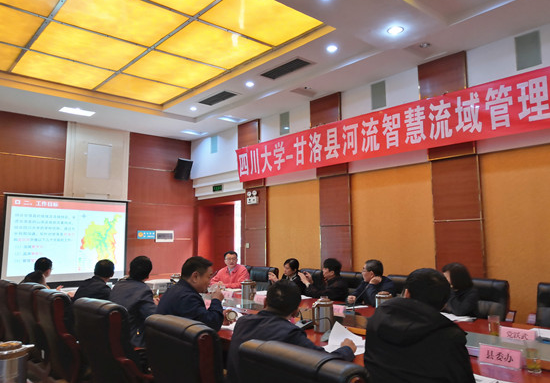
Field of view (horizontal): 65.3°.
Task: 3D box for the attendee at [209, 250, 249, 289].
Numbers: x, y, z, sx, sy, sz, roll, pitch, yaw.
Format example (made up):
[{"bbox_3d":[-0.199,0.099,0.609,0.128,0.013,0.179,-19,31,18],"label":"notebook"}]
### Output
[{"bbox_3d":[-0.614,1.413,5.739,0.580,1.250,0.750,-3,-6,23],"label":"attendee"}]

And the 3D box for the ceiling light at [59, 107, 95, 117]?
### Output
[{"bbox_3d":[-3.744,-1.512,8.161,0.580,0.060,0.310,5,-8,-41],"label":"ceiling light"}]

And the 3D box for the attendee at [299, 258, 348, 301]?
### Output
[{"bbox_3d":[0.467,1.245,3.979,0.780,1.250,0.540,2,-7,-22],"label":"attendee"}]

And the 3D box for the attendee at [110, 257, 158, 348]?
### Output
[{"bbox_3d":[-0.950,1.130,3.021,0.540,1.300,0.780,-5,-7,33],"label":"attendee"}]

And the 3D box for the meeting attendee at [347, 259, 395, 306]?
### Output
[{"bbox_3d":[0.969,1.255,4.036,0.750,1.180,0.600,3,-7,-34],"label":"meeting attendee"}]

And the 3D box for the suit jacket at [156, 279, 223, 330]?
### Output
[{"bbox_3d":[-0.440,0.880,2.468,0.500,0.730,0.550,4,-8,-37],"label":"suit jacket"}]

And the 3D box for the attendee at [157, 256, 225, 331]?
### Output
[{"bbox_3d":[-0.423,1.056,2.463,0.800,1.320,0.560,4,-8,-37],"label":"attendee"}]

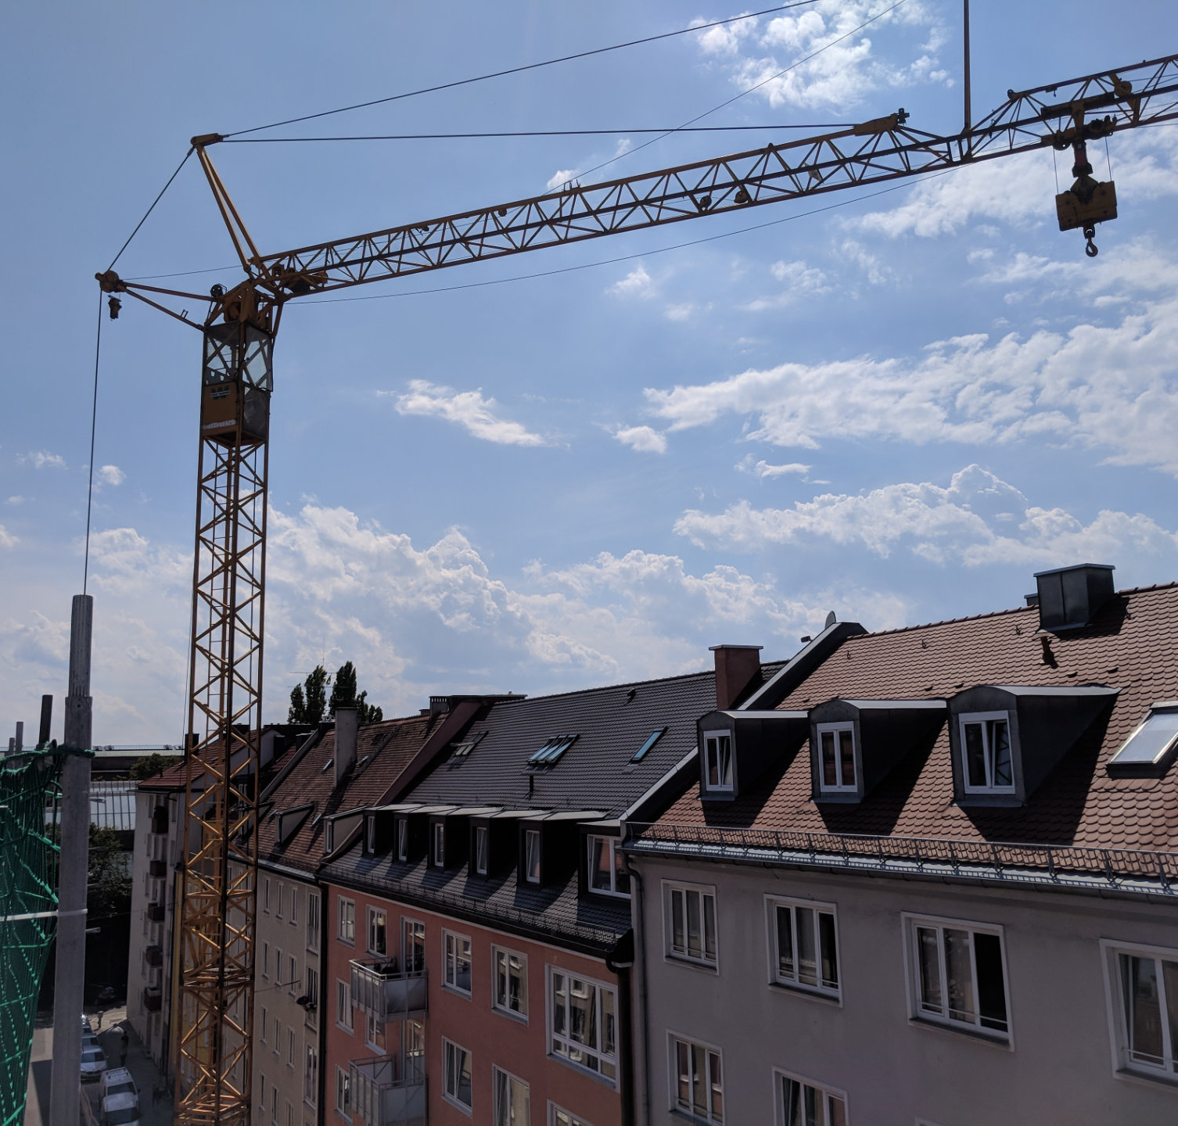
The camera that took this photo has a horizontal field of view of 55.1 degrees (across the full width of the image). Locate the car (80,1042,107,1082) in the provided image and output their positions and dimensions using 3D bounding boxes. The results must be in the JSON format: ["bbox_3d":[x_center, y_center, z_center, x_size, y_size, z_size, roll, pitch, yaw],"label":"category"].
[{"bbox_3d":[-30.417,30.586,68.805,1.790,1.480,4.300,4,-12,-27],"label":"car"}]

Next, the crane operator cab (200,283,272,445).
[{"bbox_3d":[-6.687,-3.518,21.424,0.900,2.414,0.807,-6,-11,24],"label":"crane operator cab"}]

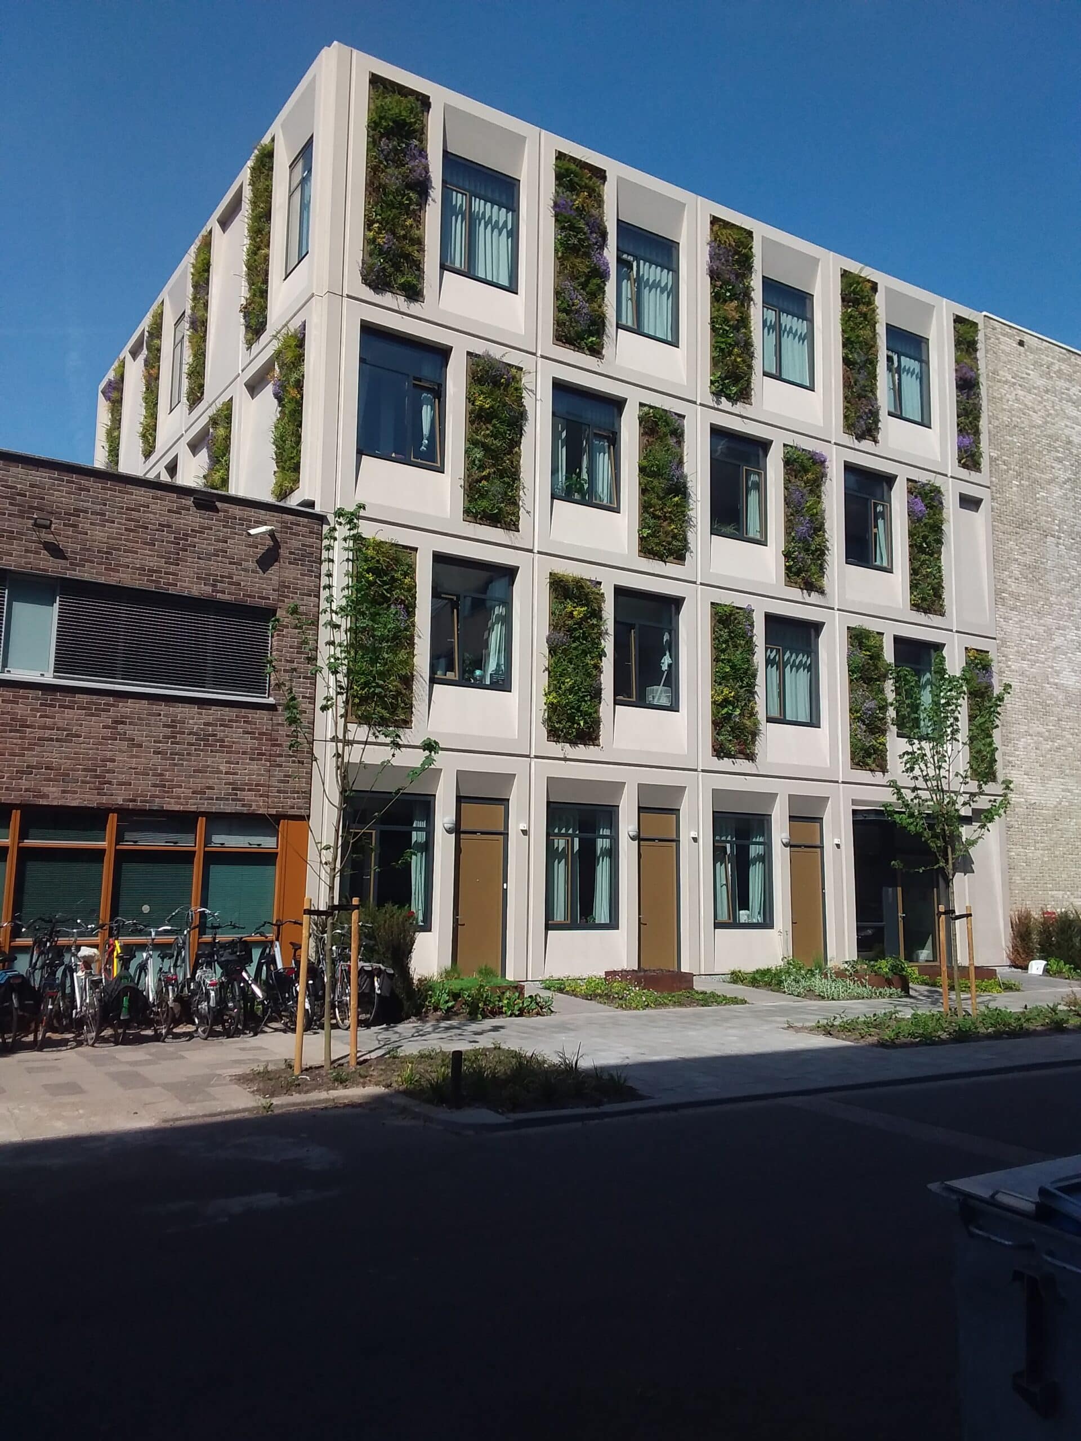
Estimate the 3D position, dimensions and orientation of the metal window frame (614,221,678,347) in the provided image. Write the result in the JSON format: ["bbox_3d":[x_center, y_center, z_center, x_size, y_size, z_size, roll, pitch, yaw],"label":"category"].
[{"bbox_3d":[2.019,-8.177,21.945,1.447,2.117,0.150,6,-9,-32],"label":"metal window frame"}]

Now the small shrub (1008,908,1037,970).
[{"bbox_3d":[10.189,4.615,24.674,0.640,1.267,0.640,6,-9,-32],"label":"small shrub"}]

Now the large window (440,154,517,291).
[{"bbox_3d":[-1.045,-8.433,19.875,1.489,2.099,0.150,6,-9,-32],"label":"large window"}]

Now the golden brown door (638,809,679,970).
[{"bbox_3d":[2.017,2.967,20.414,0.978,2.842,0.150,6,-9,-32],"label":"golden brown door"}]

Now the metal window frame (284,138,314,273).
[{"bbox_3d":[-3.941,-8.568,19.399,0.150,2.088,1.400,6,-9,-32],"label":"metal window frame"}]

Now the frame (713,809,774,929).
[{"bbox_3d":[3.692,2.772,21.516,1.499,2.106,0.150,6,-9,-32],"label":"frame"}]

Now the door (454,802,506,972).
[{"bbox_3d":[-0.969,2.711,18.666,0.954,2.898,0.120,6,-9,-32],"label":"door"}]

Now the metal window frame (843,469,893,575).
[{"bbox_3d":[6.801,-4.175,24.387,1.510,2.063,0.150,6,-9,-32],"label":"metal window frame"}]

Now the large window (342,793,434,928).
[{"bbox_3d":[-2.324,2.161,17.723,1.503,2.106,0.150,6,-9,-32],"label":"large window"}]

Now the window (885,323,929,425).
[{"bbox_3d":[7.981,-7.516,25.566,1.489,2.099,0.150,6,-9,-32],"label":"window"}]

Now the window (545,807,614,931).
[{"bbox_3d":[0.716,2.485,19.781,1.447,2.102,0.150,6,-9,-32],"label":"window"}]

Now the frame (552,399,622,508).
[{"bbox_3d":[0.822,-4.816,20.756,1.447,2.088,0.150,6,-9,-32],"label":"frame"}]

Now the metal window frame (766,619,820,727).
[{"bbox_3d":[4.950,-0.945,22.937,1.447,2.088,0.150,6,-9,-32],"label":"metal window frame"}]

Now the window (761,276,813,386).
[{"bbox_3d":[4.973,-7.822,23.669,1.489,2.099,0.150,6,-9,-32],"label":"window"}]

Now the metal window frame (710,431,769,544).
[{"bbox_3d":[3.854,-4.515,22.674,1.447,2.088,0.150,6,-9,-32],"label":"metal window frame"}]

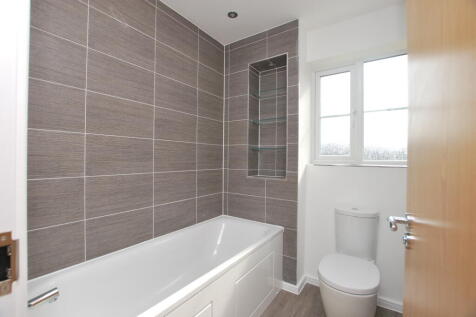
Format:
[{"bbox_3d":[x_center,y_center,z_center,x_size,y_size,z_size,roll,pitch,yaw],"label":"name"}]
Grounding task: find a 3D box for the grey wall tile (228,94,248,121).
[{"bbox_3d":[0.009,-0.522,2.084,0.237,0.257,0.012,0,0,31],"label":"grey wall tile"}]

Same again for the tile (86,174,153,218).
[{"bbox_3d":[-0.765,0.231,1.324,0.010,0.247,0.417,0,0,37],"label":"tile"}]

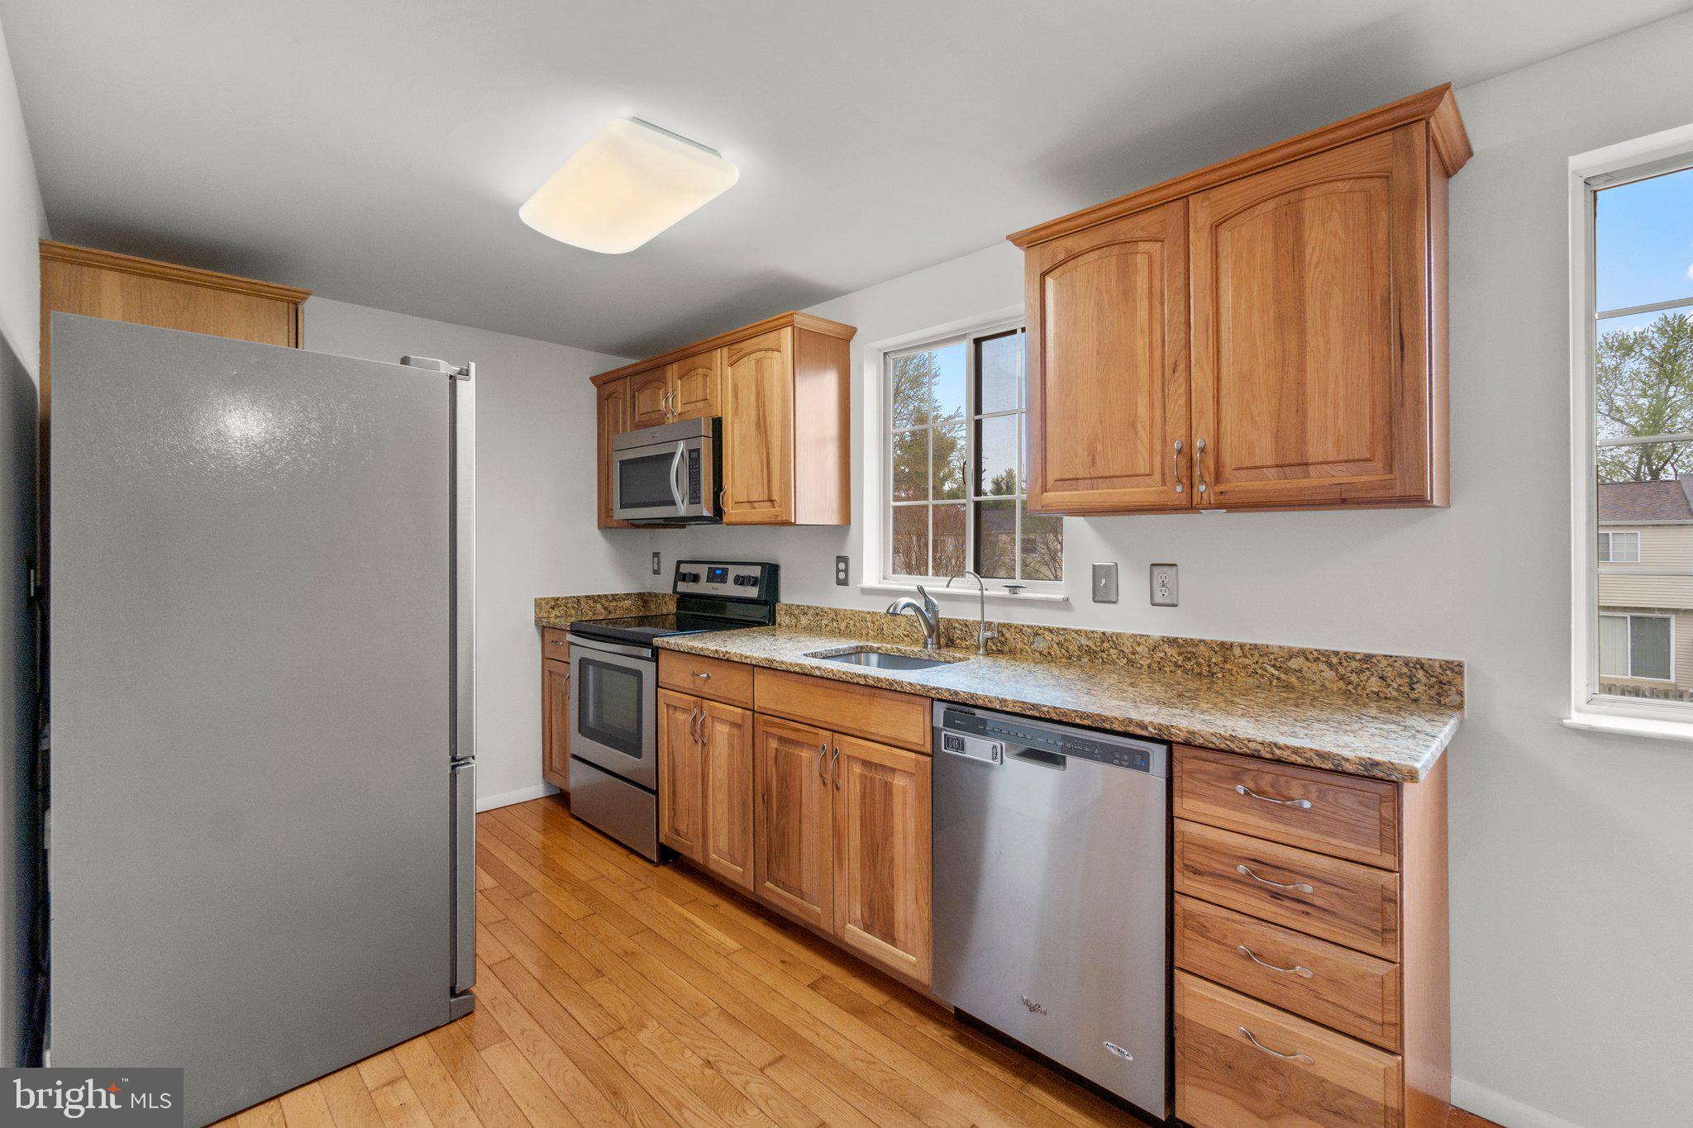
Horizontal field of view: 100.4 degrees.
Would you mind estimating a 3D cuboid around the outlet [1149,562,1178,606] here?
[{"bbox_3d":[0.923,0.062,2.072,0.010,0.119,0.080,-1,2,-45],"label":"outlet"}]

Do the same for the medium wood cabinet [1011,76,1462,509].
[{"bbox_3d":[0.925,-0.529,1.813,0.355,0.793,0.972,-1,2,-45],"label":"medium wood cabinet"}]

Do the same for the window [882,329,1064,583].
[{"bbox_3d":[0.468,-0.404,2.685,0.071,0.970,0.879,-1,2,-45],"label":"window"}]

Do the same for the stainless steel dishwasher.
[{"bbox_3d":[0.654,0.772,1.854,0.636,0.833,0.599,-1,2,-45],"label":"stainless steel dishwasher"}]

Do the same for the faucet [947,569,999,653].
[{"bbox_3d":[0.422,0.163,2.380,0.192,0.288,0.045,0,1,-11],"label":"faucet"}]

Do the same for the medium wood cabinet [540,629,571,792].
[{"bbox_3d":[-1.224,0.740,3.725,0.333,0.844,0.626,1,2,44],"label":"medium wood cabinet"}]

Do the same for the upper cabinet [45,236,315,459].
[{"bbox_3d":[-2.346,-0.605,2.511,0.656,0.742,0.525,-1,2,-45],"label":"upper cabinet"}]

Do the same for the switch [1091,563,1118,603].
[{"bbox_3d":[0.796,0.059,2.197,0.014,0.122,0.083,-1,2,-45],"label":"switch"}]

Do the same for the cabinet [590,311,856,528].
[{"bbox_3d":[-0.681,-0.578,3.434,0.348,0.814,1.707,-1,2,-45],"label":"cabinet"}]

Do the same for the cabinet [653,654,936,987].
[{"bbox_3d":[-0.022,0.752,2.573,0.662,0.842,1.374,-1,2,-45],"label":"cabinet"}]

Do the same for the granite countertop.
[{"bbox_3d":[0.312,0.323,2.235,0.654,0.030,2.407,-1,2,-45],"label":"granite countertop"}]

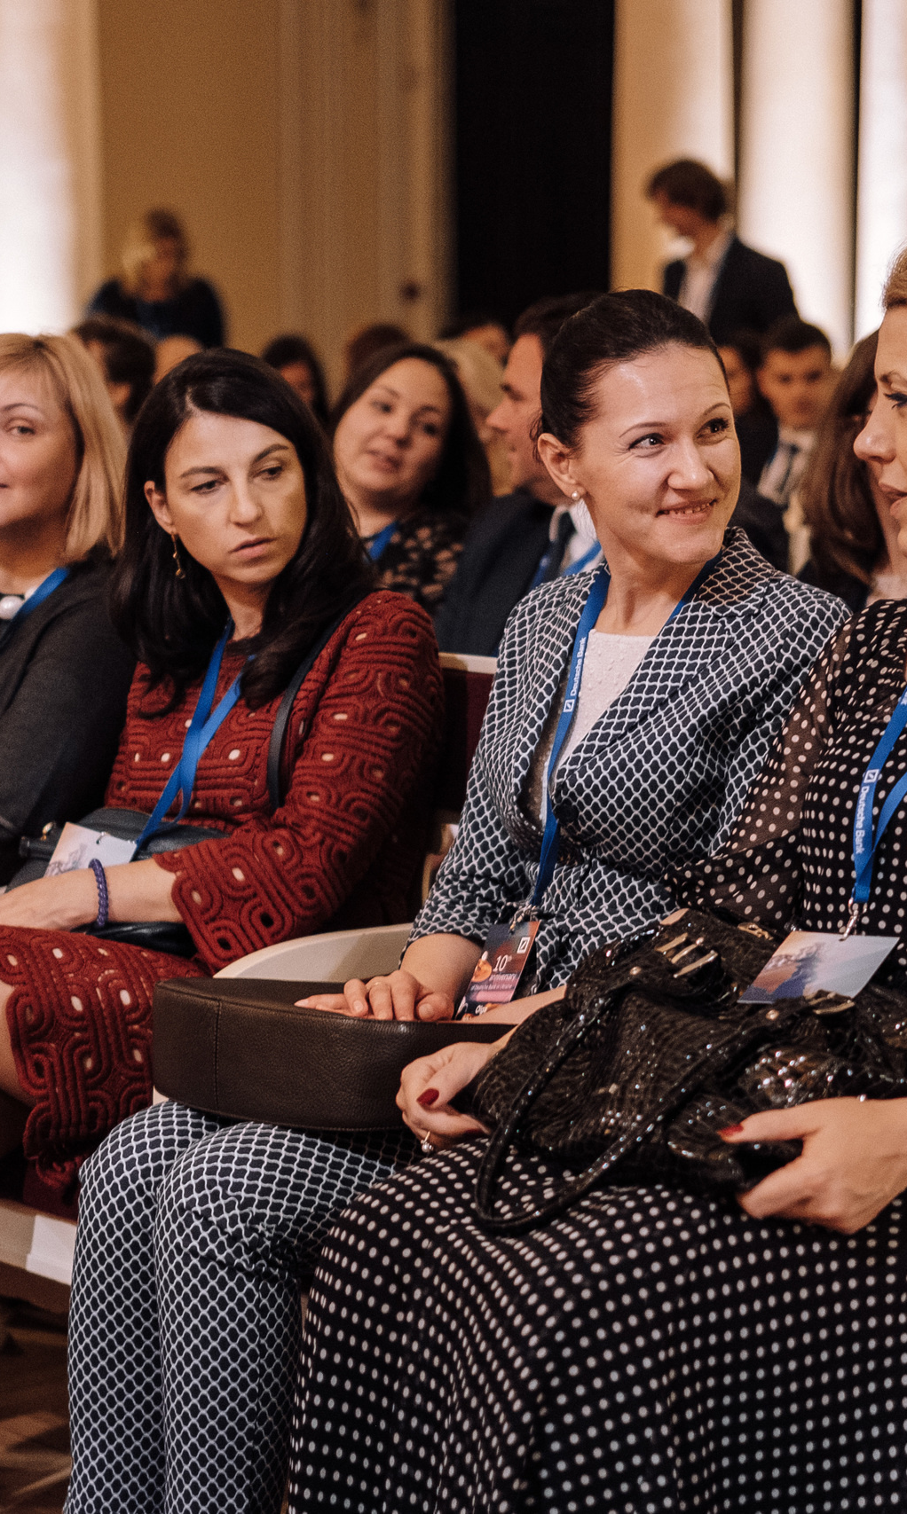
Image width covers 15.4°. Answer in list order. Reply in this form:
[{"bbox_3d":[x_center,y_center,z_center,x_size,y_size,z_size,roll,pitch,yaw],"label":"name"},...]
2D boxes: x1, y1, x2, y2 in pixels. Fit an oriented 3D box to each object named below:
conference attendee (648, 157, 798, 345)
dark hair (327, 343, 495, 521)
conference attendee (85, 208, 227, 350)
[{"bbox_3d":[0.733,-0.718,9.000,0.320,1.780,0.500,-4,7,-37],"label":"conference attendee"},{"bbox_3d":[-0.061,-0.459,4.720,0.220,0.250,0.210,11,6,-10],"label":"dark hair"},{"bbox_3d":[-0.818,-0.681,9.200,0.460,1.670,0.300,1,6,8],"label":"conference attendee"}]

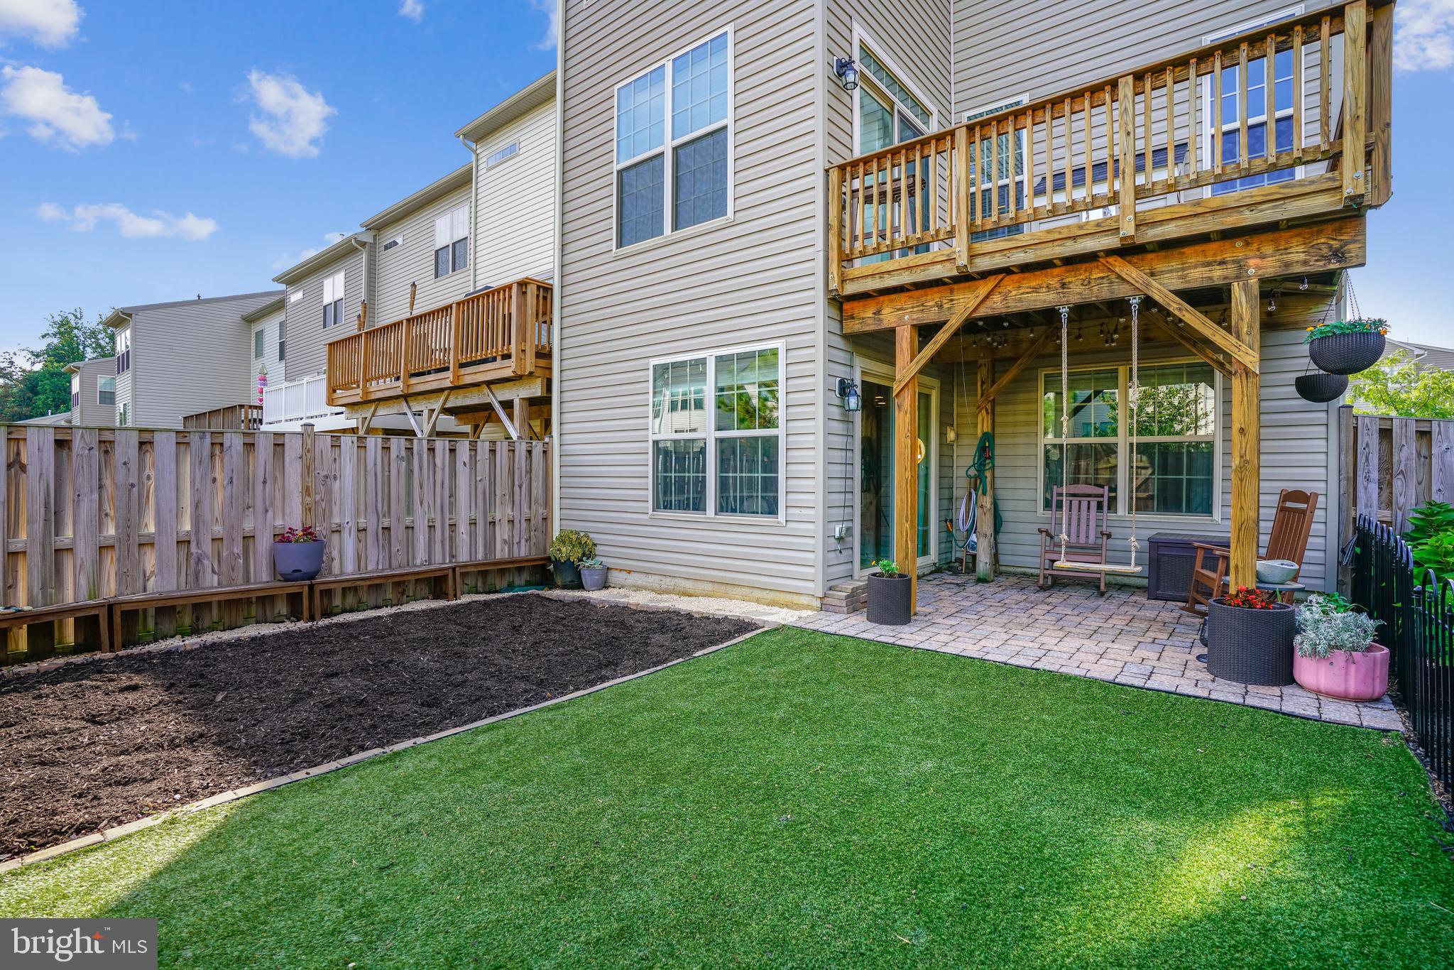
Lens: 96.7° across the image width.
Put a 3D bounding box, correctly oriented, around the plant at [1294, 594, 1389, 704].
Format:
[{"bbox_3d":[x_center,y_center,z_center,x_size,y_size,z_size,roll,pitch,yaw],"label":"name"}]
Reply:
[{"bbox_3d":[3.412,0.872,3.593,0.410,0.530,0.400,1,1,38],"label":"plant"}]

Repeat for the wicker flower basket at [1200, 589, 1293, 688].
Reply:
[{"bbox_3d":[3.124,0.883,3.850,0.410,0.500,0.410,1,1,38],"label":"wicker flower basket"}]

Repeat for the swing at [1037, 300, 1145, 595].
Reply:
[{"bbox_3d":[2.681,-0.321,4.669,0.600,1.930,0.220,1,1,38],"label":"swing"}]

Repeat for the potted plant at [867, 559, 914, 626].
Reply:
[{"bbox_3d":[1.336,0.850,5.315,0.360,0.520,0.360,1,1,38],"label":"potted plant"}]

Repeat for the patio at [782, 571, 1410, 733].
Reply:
[{"bbox_3d":[2.988,1.115,5.514,3.400,0.120,3.670,1,1,38],"label":"patio"}]

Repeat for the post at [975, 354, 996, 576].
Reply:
[{"bbox_3d":[2.819,-0.168,6.993,0.140,2.420,0.140,1,1,38],"label":"post"}]

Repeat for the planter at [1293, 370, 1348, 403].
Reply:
[{"bbox_3d":[5.300,-0.862,5.763,0.350,0.250,0.350,1,1,38],"label":"planter"}]

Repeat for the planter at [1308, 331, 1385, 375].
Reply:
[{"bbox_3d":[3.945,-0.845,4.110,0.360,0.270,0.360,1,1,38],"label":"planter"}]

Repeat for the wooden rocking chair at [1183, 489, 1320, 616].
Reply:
[{"bbox_3d":[4.156,0.558,5.163,0.800,1.050,0.640,0,1,20],"label":"wooden rocking chair"}]

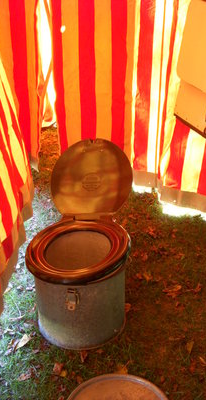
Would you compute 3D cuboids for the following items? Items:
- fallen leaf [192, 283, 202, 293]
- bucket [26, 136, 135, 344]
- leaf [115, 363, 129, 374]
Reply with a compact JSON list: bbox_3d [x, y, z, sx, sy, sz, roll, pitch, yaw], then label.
[{"bbox_3d":[0.380,0.356,2.204,0.025,0.013,0.055,23,38,33],"label":"fallen leaf"},{"bbox_3d":[-0.083,0.165,2.117,0.395,0.700,0.483,4,26,9],"label":"bucket"},{"bbox_3d":[0.071,0.614,1.978,0.051,0.015,0.061,0,26,0],"label":"leaf"}]

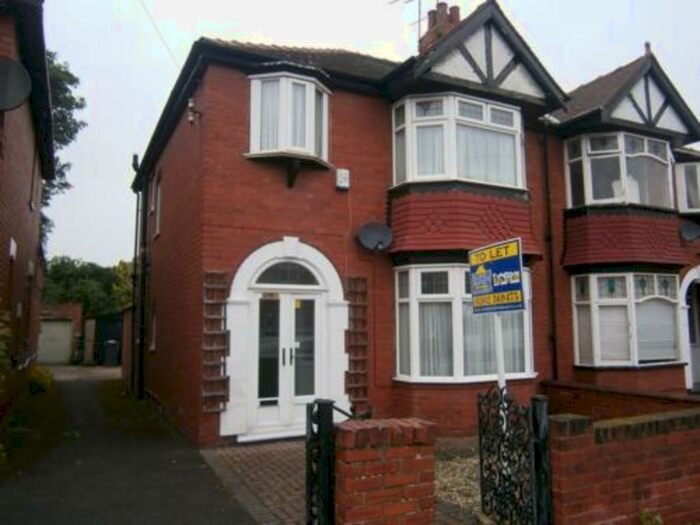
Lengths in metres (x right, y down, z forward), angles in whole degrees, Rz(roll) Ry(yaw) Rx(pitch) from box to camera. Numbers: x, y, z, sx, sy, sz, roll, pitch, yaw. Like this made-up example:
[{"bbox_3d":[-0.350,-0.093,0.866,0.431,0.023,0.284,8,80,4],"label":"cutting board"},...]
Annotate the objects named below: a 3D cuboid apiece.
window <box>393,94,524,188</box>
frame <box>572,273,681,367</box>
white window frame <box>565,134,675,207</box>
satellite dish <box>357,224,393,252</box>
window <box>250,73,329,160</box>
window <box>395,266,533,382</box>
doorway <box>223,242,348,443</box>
[{"bbox_3d":[1.917,-1.849,8.617,2.366,1.393,0.854,3,-6,-27],"label":"window"},{"bbox_3d":[5.517,1.127,10.210,2.380,1.690,0.840,3,-6,-27],"label":"frame"},{"bbox_3d":[5.491,-1.711,10.473,2.359,1.351,0.840,3,-6,-27],"label":"white window frame"},{"bbox_3d":[0.379,-0.372,7.815,0.530,0.440,0.300,1,-6,-13],"label":"satellite dish"},{"bbox_3d":[-0.770,-2.034,7.524,1.365,1.155,0.385,3,-6,-27],"label":"window"},{"bbox_3d":[1.953,0.980,8.361,2.436,1.712,0.854,3,-6,-27],"label":"window"},{"bbox_3d":[-0.828,1.009,7.392,1.904,2.744,0.280,3,-6,-27],"label":"doorway"}]

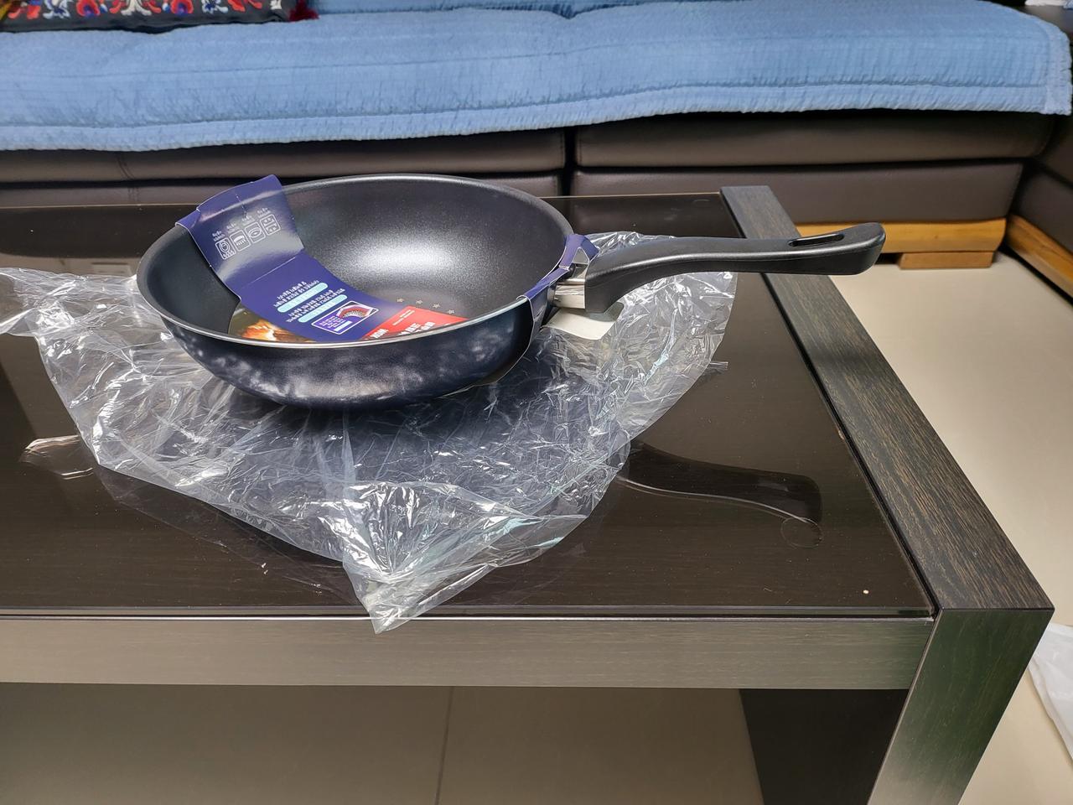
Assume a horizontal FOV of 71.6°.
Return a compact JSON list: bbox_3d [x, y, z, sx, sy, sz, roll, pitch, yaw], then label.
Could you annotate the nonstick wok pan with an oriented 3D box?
[{"bbox_3d":[-0.026,-0.076,0.515,0.476,0.110,0.290,5,35,10],"label":"nonstick wok pan"}]

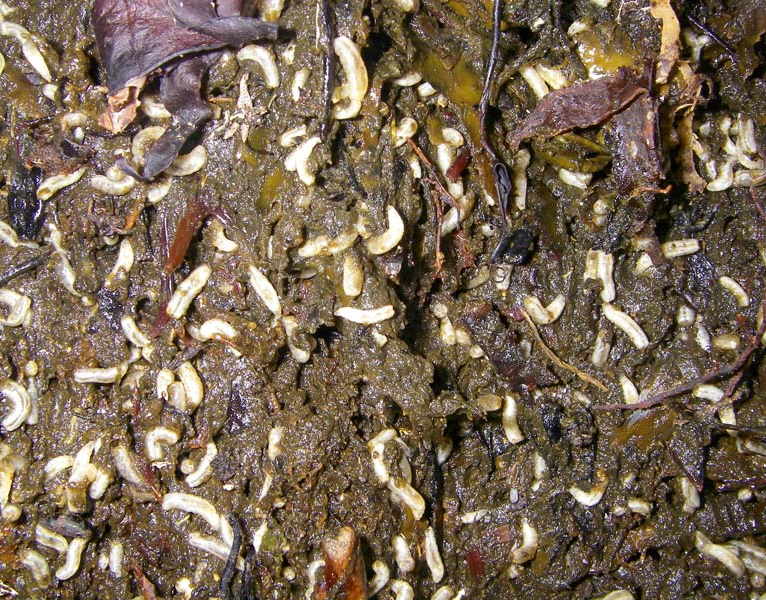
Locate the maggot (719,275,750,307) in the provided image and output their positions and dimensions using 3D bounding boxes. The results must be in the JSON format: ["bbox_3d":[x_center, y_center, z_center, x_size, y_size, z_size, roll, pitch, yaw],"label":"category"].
[{"bbox_3d":[0.072,-0.002,0.180,0.008,0.003,0.003,44,82,8],"label":"maggot"}]

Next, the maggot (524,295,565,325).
[{"bbox_3d":[0.033,0.002,0.180,0.009,0.003,0.006,-3,78,-1],"label":"maggot"}]

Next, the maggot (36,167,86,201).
[{"bbox_3d":[-0.067,-0.024,0.182,0.012,0.003,0.003,-30,80,-6],"label":"maggot"}]

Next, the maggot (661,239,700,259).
[{"bbox_3d":[0.069,-0.012,0.202,0.009,0.003,0.004,-6,79,-1],"label":"maggot"}]

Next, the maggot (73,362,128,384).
[{"bbox_3d":[-0.057,0.015,0.179,0.011,0.003,0.004,-7,79,-1],"label":"maggot"}]

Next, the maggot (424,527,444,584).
[{"bbox_3d":[0.011,0.055,0.189,0.003,0.003,0.012,-10,79,-2],"label":"maggot"}]

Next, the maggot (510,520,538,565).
[{"bbox_3d":[0.028,0.048,0.175,0.005,0.003,0.009,7,79,1],"label":"maggot"}]

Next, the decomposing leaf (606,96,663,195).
[{"bbox_3d":[0.051,-0.032,0.179,0.011,0.003,0.020,-3,78,-1],"label":"decomposing leaf"}]

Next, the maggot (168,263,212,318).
[{"bbox_3d":[-0.044,-0.002,0.200,0.004,0.004,0.013,27,80,5],"label":"maggot"}]

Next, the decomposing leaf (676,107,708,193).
[{"bbox_3d":[0.072,-0.035,0.206,0.007,0.006,0.021,4,78,1],"label":"decomposing leaf"}]

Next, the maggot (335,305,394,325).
[{"bbox_3d":[-0.004,0.003,0.198,0.014,0.003,0.004,-3,78,-1],"label":"maggot"}]

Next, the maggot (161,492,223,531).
[{"bbox_3d":[-0.038,0.042,0.176,0.013,0.003,0.005,23,79,5],"label":"maggot"}]

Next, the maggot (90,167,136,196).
[{"bbox_3d":[-0.063,-0.027,0.206,0.011,0.003,0.005,3,78,1],"label":"maggot"}]

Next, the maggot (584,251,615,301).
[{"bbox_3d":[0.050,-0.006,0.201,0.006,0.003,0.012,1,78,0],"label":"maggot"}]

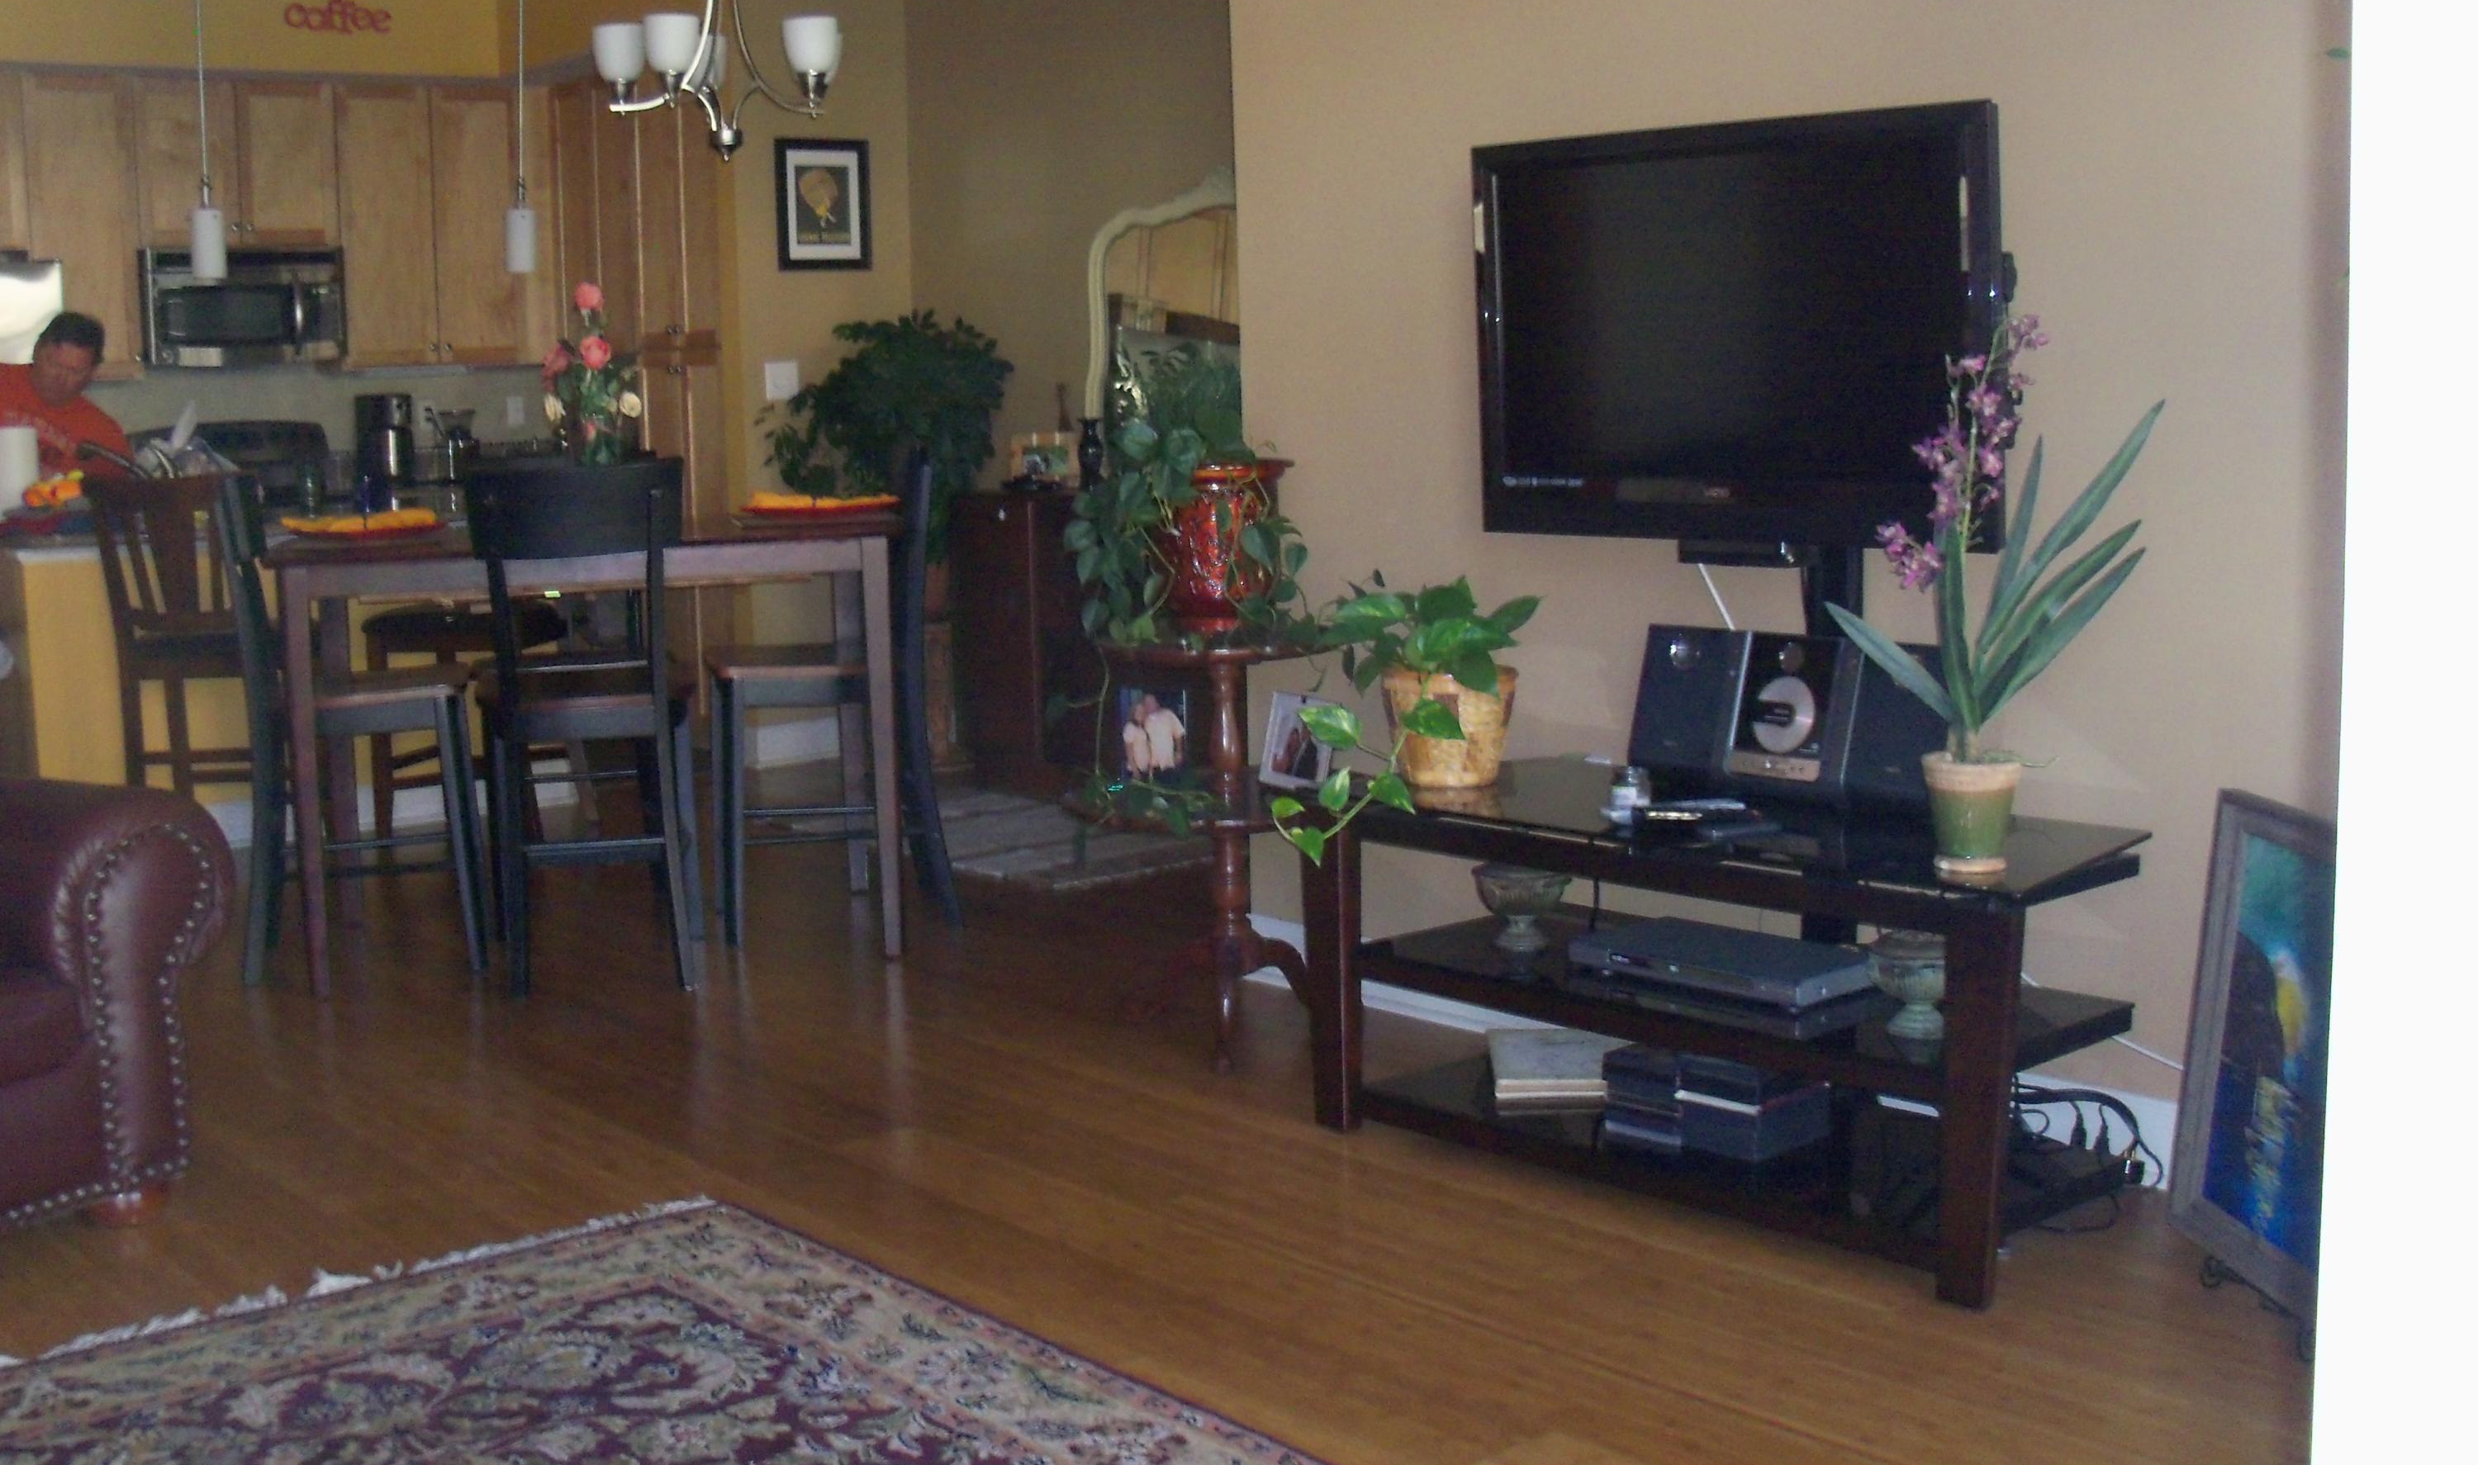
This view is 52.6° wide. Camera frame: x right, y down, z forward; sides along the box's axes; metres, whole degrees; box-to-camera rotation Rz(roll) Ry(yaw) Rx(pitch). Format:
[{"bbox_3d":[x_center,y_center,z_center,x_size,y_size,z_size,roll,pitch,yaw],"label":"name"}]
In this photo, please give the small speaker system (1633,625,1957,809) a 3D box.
[{"bbox_3d":[0.837,-0.023,3.756,0.159,0.233,0.545,1,4,-41],"label":"small speaker system"}]

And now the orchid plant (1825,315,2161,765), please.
[{"bbox_3d":[0.991,-0.251,3.294,0.420,0.580,0.300,1,8,16],"label":"orchid plant"}]

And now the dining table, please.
[{"bbox_3d":[-1.371,0.013,5.411,1.234,0.897,0.892,-3,8,-14],"label":"dining table"}]

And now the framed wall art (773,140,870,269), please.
[{"bbox_3d":[-1.339,-1.718,8.155,0.349,0.422,0.025,-8,10,-41],"label":"framed wall art"}]

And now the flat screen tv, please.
[{"bbox_3d":[0.716,-0.574,3.620,0.907,0.600,0.089,6,12,45],"label":"flat screen tv"}]

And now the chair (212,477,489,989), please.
[{"bbox_3d":[-1.926,-0.031,5.499,0.520,1.070,0.450,-3,8,-10],"label":"chair"}]

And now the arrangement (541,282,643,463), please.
[{"bbox_3d":[-1.492,-0.742,5.757,0.220,0.535,0.220,-4,8,-14],"label":"arrangement"}]

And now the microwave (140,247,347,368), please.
[{"bbox_3d":[-3.865,-1.632,9.661,0.755,0.430,0.400,-8,10,-40],"label":"microwave"}]

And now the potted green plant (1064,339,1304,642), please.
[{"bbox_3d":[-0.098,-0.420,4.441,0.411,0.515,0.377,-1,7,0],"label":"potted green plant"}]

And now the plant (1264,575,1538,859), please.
[{"bbox_3d":[0.267,-0.017,4.041,0.420,0.440,0.340,-1,8,5],"label":"plant"}]

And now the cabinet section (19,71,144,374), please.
[{"bbox_3d":[-4.292,-1.849,9.223,0.390,1.075,0.320,-8,10,-40],"label":"cabinet section"}]

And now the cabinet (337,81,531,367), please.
[{"bbox_3d":[-3.311,-2.036,10.126,0.760,1.109,0.330,-8,10,-40],"label":"cabinet"}]

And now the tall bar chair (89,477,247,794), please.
[{"bbox_3d":[-2.491,-0.123,6.142,0.431,1.041,0.506,-2,7,-7],"label":"tall bar chair"}]

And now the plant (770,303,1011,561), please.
[{"bbox_3d":[-1.077,-0.846,7.682,0.704,0.892,0.664,-1,7,0],"label":"plant"}]

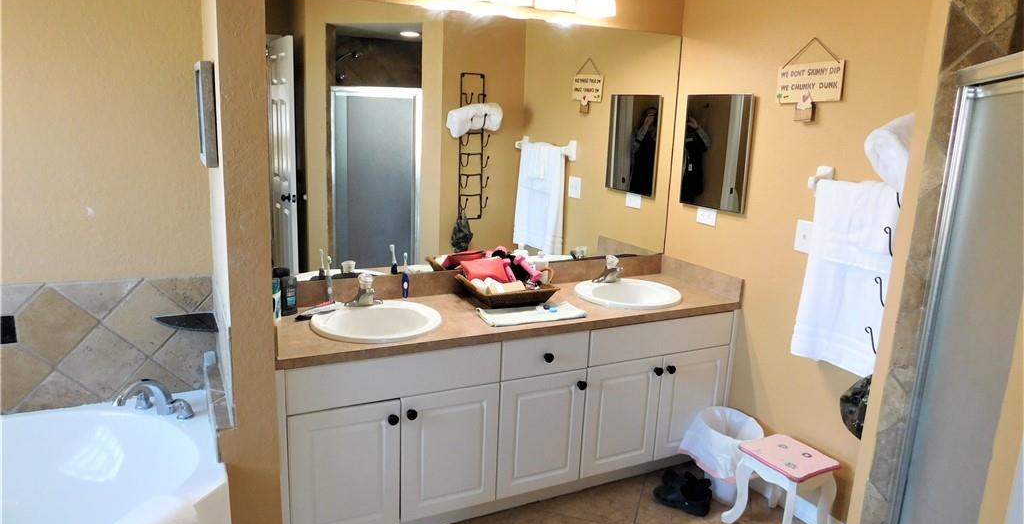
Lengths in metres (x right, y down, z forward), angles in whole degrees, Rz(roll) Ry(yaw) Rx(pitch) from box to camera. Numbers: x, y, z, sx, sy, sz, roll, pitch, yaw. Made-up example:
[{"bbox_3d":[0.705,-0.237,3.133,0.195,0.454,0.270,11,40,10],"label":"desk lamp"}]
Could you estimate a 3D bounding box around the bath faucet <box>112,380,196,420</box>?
[{"bbox_3d":[-1.258,0.475,2.328,0.250,0.150,0.205,7,13,21],"label":"bath faucet"}]

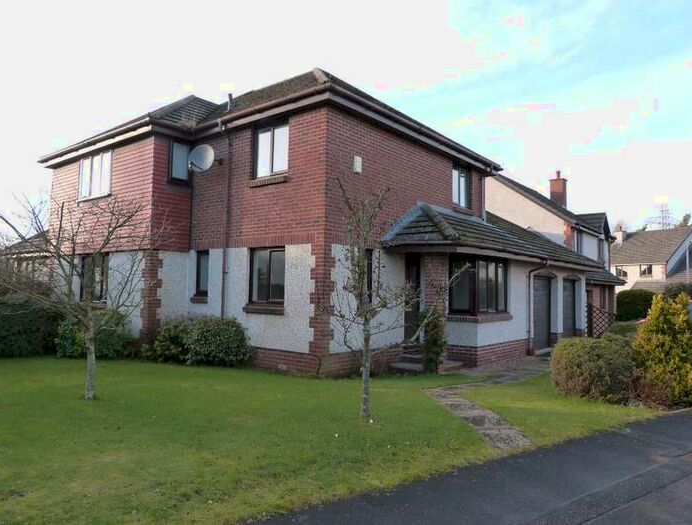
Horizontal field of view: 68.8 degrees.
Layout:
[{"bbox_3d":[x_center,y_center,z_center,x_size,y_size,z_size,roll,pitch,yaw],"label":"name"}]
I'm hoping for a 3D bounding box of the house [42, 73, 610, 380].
[{"bbox_3d":[0.051,-1.475,16.365,12.100,7.870,13.850,-1,-4,40],"label":"house"}]

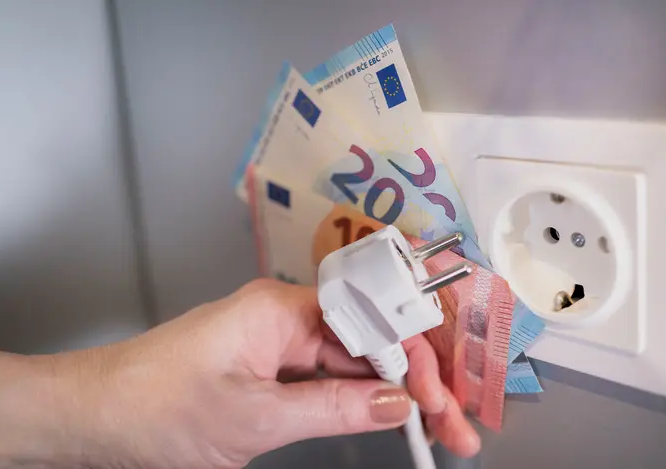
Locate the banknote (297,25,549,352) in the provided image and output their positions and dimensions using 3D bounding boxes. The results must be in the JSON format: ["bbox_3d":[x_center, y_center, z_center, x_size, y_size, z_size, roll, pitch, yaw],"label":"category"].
[{"bbox_3d":[0.021,0.001,0.250,0.072,0.133,0.005,-17,10,45],"label":"banknote"}]

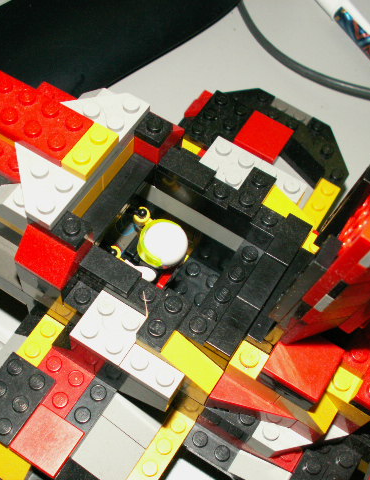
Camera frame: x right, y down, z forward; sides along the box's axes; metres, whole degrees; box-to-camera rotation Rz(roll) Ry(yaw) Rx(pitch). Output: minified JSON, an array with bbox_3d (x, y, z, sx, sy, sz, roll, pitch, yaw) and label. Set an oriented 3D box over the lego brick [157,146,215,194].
[{"bbox_3d":[0.001,-0.021,0.194,0.016,0.003,0.008,30,64,11],"label":"lego brick"}]

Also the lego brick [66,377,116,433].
[{"bbox_3d":[-0.027,0.048,0.185,0.008,0.005,0.016,31,64,10],"label":"lego brick"}]

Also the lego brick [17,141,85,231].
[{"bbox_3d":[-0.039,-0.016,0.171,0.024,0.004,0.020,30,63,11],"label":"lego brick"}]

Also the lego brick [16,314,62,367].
[{"bbox_3d":[-0.045,0.032,0.204,0.008,0.005,0.016,31,66,9],"label":"lego brick"}]

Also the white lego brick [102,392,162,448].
[{"bbox_3d":[-0.015,0.052,0.186,0.016,0.003,0.008,31,64,10],"label":"white lego brick"}]

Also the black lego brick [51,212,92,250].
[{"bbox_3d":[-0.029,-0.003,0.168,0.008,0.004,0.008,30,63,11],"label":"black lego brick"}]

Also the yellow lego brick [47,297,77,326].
[{"bbox_3d":[-0.037,0.022,0.198,0.008,0.005,0.008,30,63,11],"label":"yellow lego brick"}]

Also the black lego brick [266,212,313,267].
[{"bbox_3d":[0.030,0.001,0.188,0.008,0.003,0.016,30,63,11],"label":"black lego brick"}]

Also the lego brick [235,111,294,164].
[{"bbox_3d":[0.029,-0.037,0.239,0.016,0.003,0.016,31,66,9],"label":"lego brick"}]

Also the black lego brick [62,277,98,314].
[{"bbox_3d":[-0.029,0.016,0.184,0.008,0.005,0.008,30,63,11],"label":"black lego brick"}]

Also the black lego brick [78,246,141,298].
[{"bbox_3d":[-0.020,0.009,0.175,0.016,0.003,0.007,31,64,10],"label":"black lego brick"}]

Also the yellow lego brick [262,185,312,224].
[{"bbox_3d":[0.028,-0.010,0.200,0.024,0.011,0.008,31,66,9],"label":"yellow lego brick"}]

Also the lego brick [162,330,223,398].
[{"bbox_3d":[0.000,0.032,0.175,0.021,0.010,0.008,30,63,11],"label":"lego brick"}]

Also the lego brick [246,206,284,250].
[{"bbox_3d":[0.024,-0.004,0.194,0.008,0.011,0.008,30,63,11],"label":"lego brick"}]

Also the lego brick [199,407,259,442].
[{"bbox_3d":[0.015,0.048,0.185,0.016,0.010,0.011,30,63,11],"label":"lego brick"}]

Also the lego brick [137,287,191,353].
[{"bbox_3d":[-0.005,0.020,0.166,0.008,0.005,0.016,31,64,10],"label":"lego brick"}]

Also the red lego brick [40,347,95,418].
[{"bbox_3d":[-0.039,0.044,0.199,0.016,0.005,0.016,31,66,9],"label":"red lego brick"}]

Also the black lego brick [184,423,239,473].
[{"bbox_3d":[0.009,0.066,0.203,0.016,0.005,0.008,30,64,11],"label":"black lego brick"}]

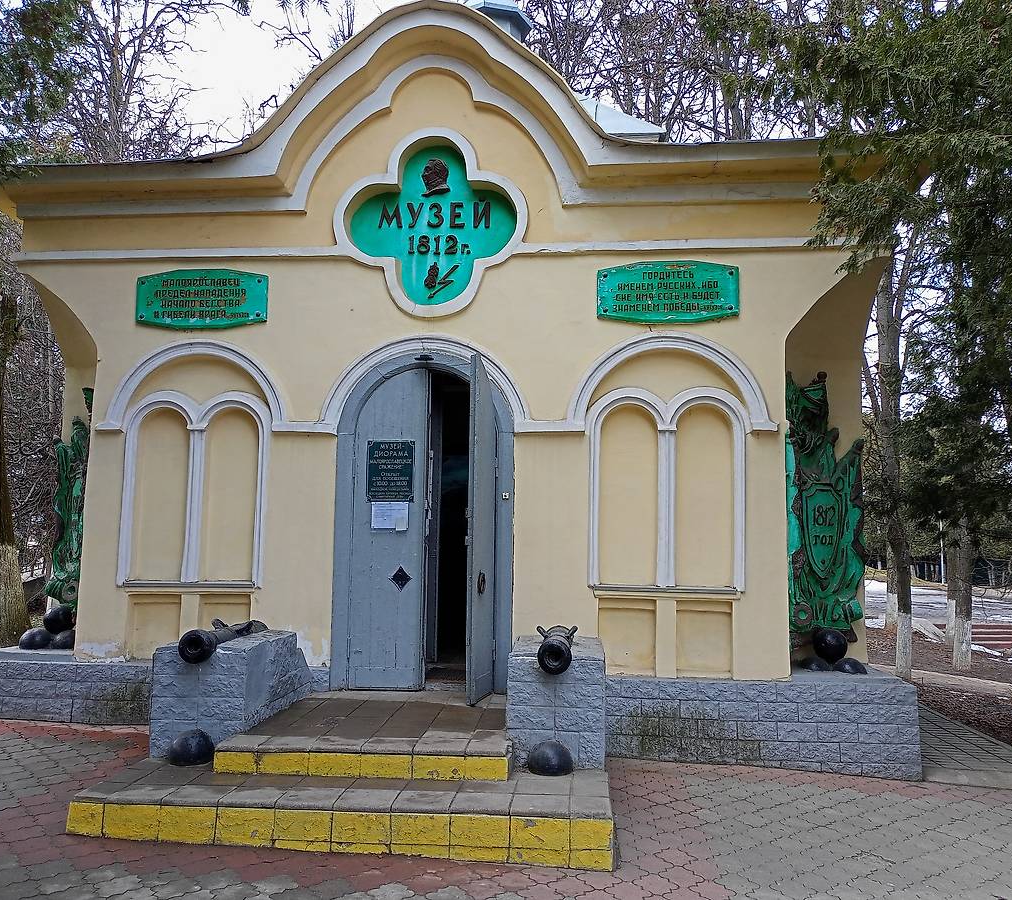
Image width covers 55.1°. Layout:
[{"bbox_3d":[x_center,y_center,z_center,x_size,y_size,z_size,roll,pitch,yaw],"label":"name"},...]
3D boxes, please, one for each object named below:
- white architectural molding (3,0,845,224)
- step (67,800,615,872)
[{"bbox_3d":[-0.694,-2.806,8.034,6.940,1.600,0.400,0,-7,5],"label":"white architectural molding"},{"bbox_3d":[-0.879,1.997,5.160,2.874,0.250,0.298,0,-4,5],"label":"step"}]

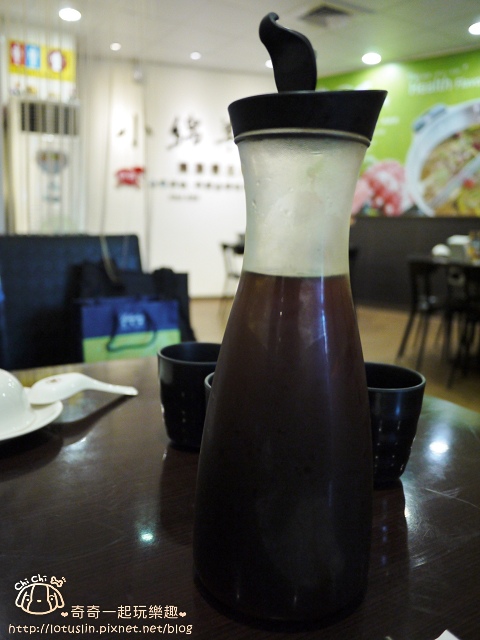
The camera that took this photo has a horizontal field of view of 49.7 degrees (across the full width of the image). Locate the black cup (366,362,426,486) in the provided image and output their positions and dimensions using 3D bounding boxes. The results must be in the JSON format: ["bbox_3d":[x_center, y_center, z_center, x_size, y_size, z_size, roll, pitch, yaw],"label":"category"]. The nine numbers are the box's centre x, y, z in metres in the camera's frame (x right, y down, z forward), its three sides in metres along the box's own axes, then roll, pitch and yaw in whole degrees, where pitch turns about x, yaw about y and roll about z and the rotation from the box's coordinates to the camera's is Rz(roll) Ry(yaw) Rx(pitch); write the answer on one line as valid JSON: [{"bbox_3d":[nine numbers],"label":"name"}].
[{"bbox_3d":[0.100,0.082,0.409,0.082,0.079,0.082,2,10,0],"label":"black cup"}]

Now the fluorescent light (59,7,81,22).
[{"bbox_3d":[-1.561,-2.819,4.739,0.190,0.050,0.190,2,10,0],"label":"fluorescent light"}]

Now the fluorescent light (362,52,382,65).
[{"bbox_3d":[1.445,-2.870,5.638,0.190,0.050,0.190,2,10,0],"label":"fluorescent light"}]

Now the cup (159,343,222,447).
[{"bbox_3d":[-0.032,0.068,0.461,0.082,0.079,0.082,2,10,0],"label":"cup"}]

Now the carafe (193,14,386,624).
[{"bbox_3d":[0.027,-0.002,0.267,0.099,0.288,0.099,2,10,0],"label":"carafe"}]

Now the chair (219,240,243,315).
[{"bbox_3d":[0.093,-0.366,5.216,0.450,0.790,0.480,11,13,40],"label":"chair"}]

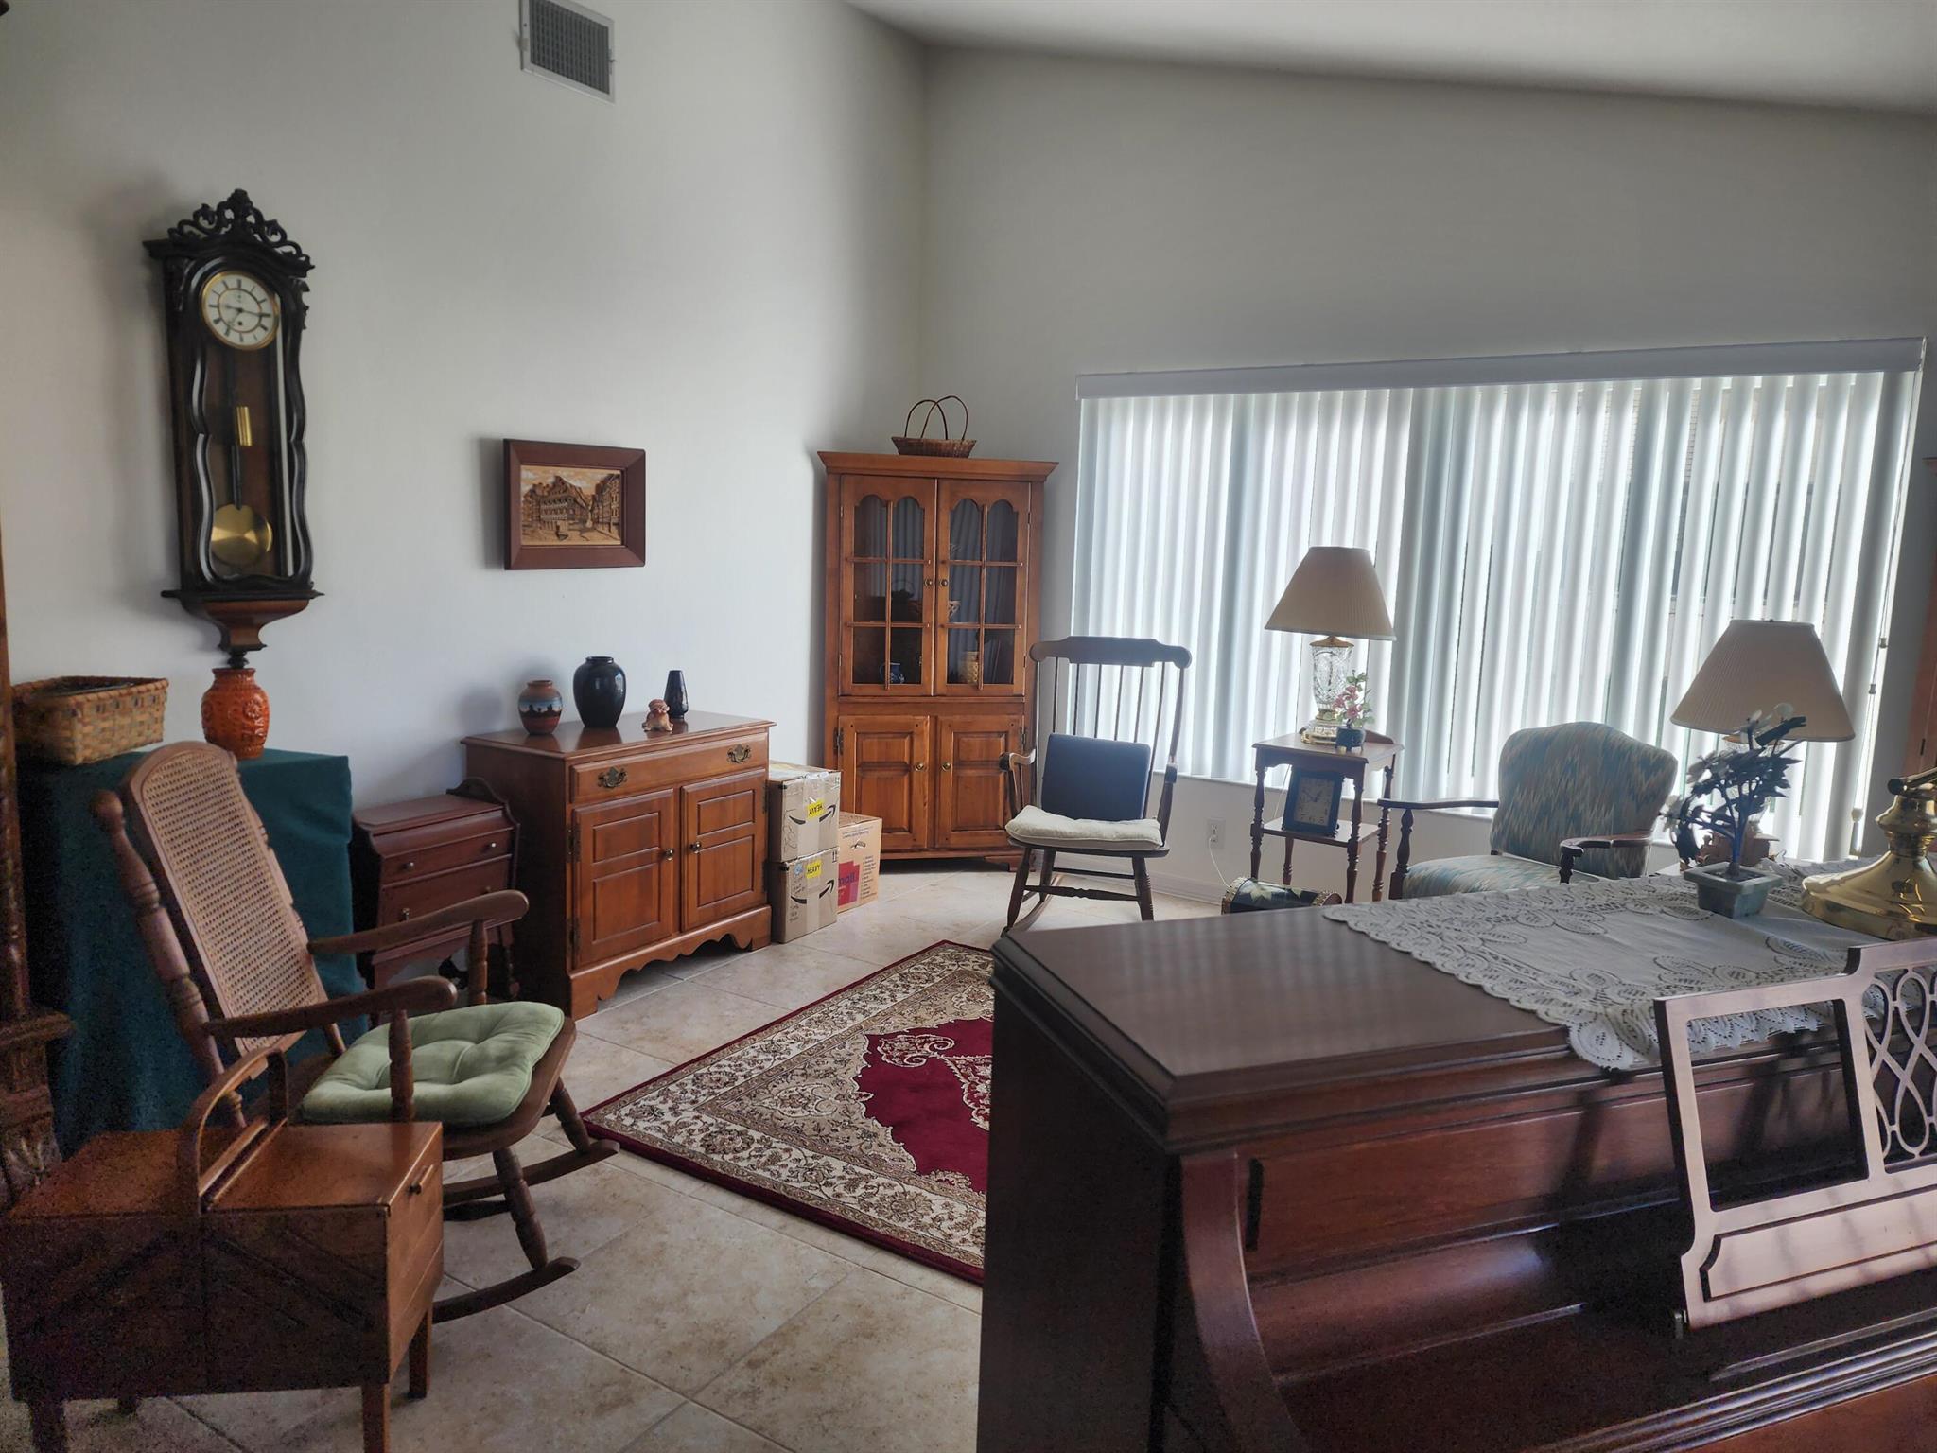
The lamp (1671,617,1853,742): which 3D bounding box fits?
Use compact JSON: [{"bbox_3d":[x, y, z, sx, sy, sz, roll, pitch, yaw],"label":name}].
[{"bbox_3d":[2.175,0.046,3.544,0.432,0.664,0.432,7,10,32],"label":"lamp"}]

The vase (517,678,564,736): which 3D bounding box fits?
[{"bbox_3d":[-1.267,-0.060,3.817,0.132,0.168,0.132,7,10,31],"label":"vase"}]

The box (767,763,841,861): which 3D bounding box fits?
[{"bbox_3d":[-0.702,0.297,4.550,0.378,0.278,0.310,7,10,31],"label":"box"}]

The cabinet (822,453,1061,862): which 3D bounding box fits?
[{"bbox_3d":[-0.188,-0.252,5.363,0.950,1.670,0.480,-1,9,-14],"label":"cabinet"}]

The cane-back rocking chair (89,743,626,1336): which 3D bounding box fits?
[{"bbox_3d":[-1.111,0.522,2.421,0.790,1.000,0.580,1,9,-6],"label":"cane-back rocking chair"}]

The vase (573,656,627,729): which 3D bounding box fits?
[{"bbox_3d":[-1.150,-0.111,4.051,0.163,0.230,0.163,2,9,0],"label":"vase"}]

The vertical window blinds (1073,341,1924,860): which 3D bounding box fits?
[{"bbox_3d":[1.538,-0.477,4.399,2.641,1.506,0.100,7,10,31],"label":"vertical window blinds"}]

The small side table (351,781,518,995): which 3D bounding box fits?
[{"bbox_3d":[-1.478,0.507,3.461,0.308,0.672,0.416,7,10,32],"label":"small side table"}]

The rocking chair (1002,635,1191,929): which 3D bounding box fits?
[{"bbox_3d":[0.459,0.215,4.601,0.600,1.035,0.780,4,9,16],"label":"rocking chair"}]

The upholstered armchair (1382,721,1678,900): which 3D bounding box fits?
[{"bbox_3d":[1.606,0.444,3.704,0.670,0.895,0.630,-3,10,-28],"label":"upholstered armchair"}]

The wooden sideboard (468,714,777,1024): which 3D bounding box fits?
[{"bbox_3d":[-1.052,0.389,4.041,0.416,0.778,0.880,7,10,31],"label":"wooden sideboard"}]

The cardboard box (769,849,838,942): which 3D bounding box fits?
[{"bbox_3d":[-0.711,0.559,4.568,0.400,0.277,0.286,7,10,32],"label":"cardboard box"}]

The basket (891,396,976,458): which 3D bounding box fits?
[{"bbox_3d":[-0.147,-1.193,5.163,0.330,0.255,0.230,-1,9,-14],"label":"basket"}]

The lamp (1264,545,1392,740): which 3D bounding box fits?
[{"bbox_3d":[1.234,-0.276,4.410,0.432,0.664,0.432,7,10,32],"label":"lamp"}]

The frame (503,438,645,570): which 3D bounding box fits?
[{"bbox_3d":[-1.198,-0.673,3.966,0.030,0.372,0.526,7,10,31],"label":"frame"}]

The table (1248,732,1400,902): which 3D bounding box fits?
[{"bbox_3d":[1.204,0.409,4.367,0.385,0.761,0.380,8,11,36],"label":"table"}]

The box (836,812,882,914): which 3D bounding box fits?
[{"bbox_3d":[-0.590,0.501,4.857,0.405,0.312,0.301,7,10,32],"label":"box"}]

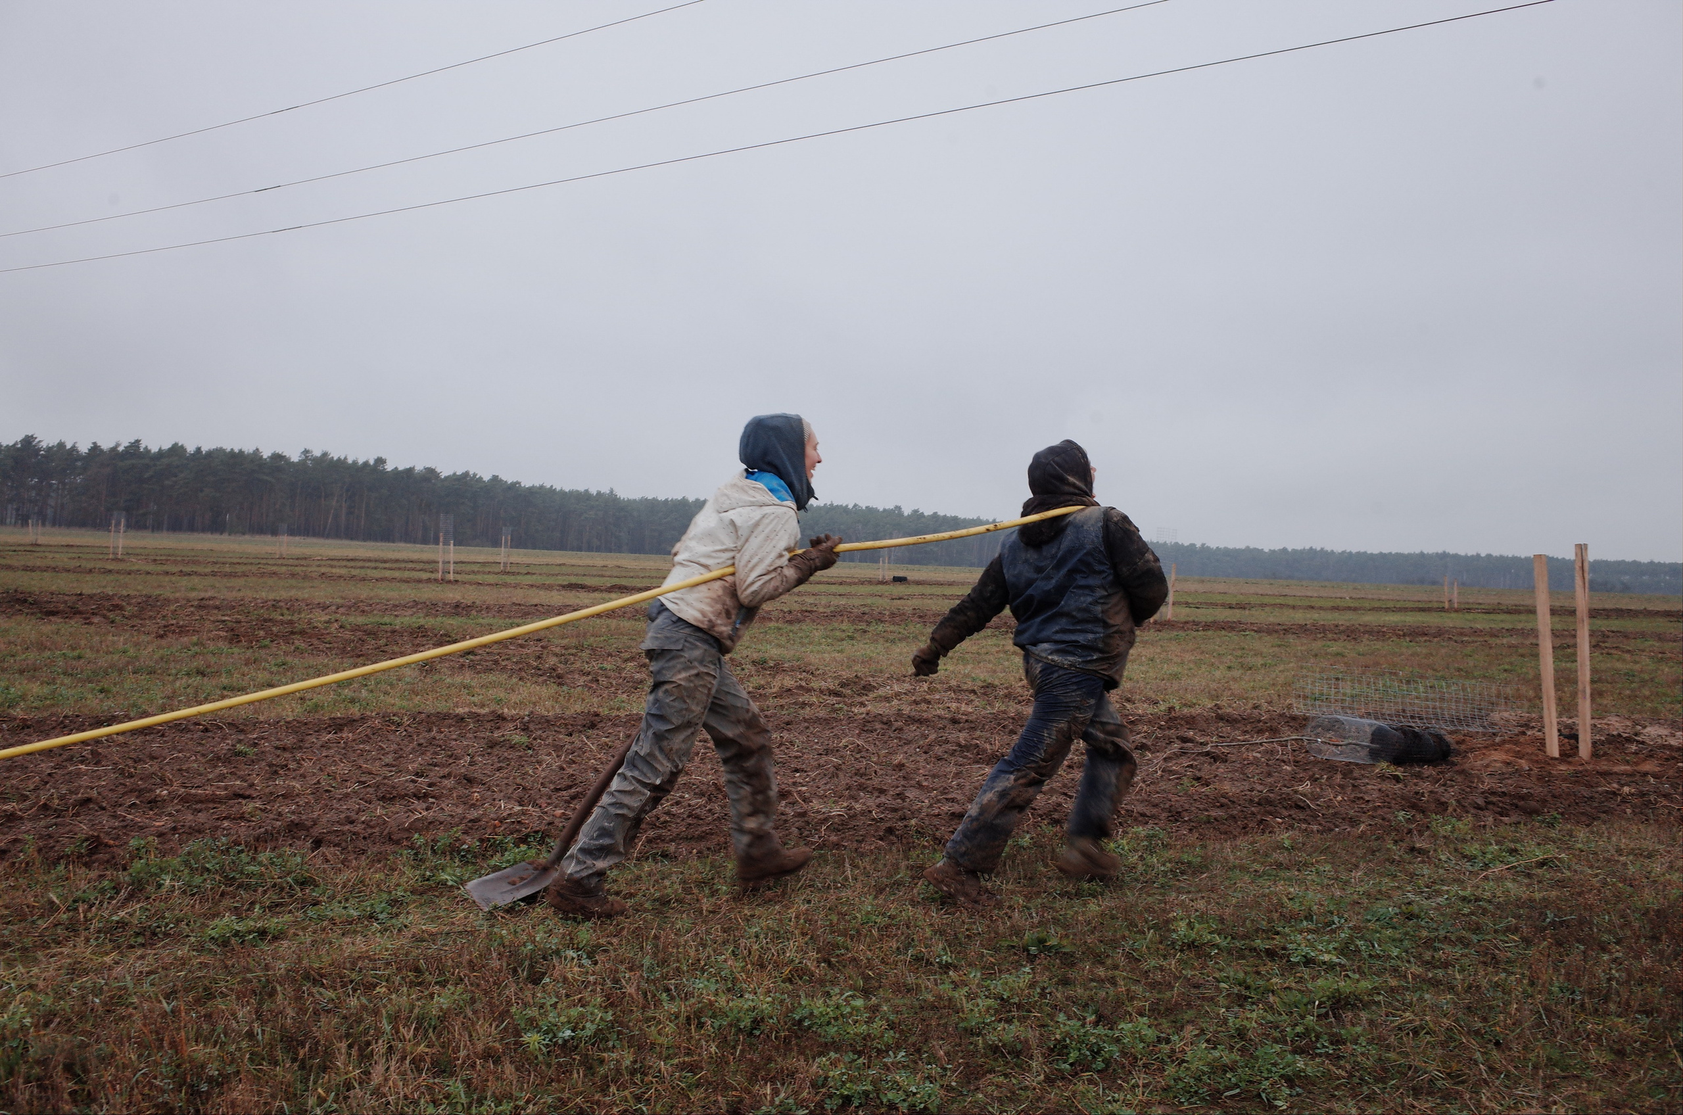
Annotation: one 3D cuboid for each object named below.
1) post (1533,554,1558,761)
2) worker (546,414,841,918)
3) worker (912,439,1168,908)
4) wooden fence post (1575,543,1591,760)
[{"bbox_3d":[4.882,0.683,9.050,0.085,1.420,0.075,-3,0,27],"label":"post"},{"bbox_3d":[-0.481,0.349,4.250,0.930,1.590,0.550,2,0,-10],"label":"worker"},{"bbox_3d":[0.689,0.403,4.580,0.800,1.570,0.650,2,0,-36],"label":"worker"},{"bbox_3d":[5.140,0.656,9.050,0.085,1.500,0.075,-1,0,27],"label":"wooden fence post"}]

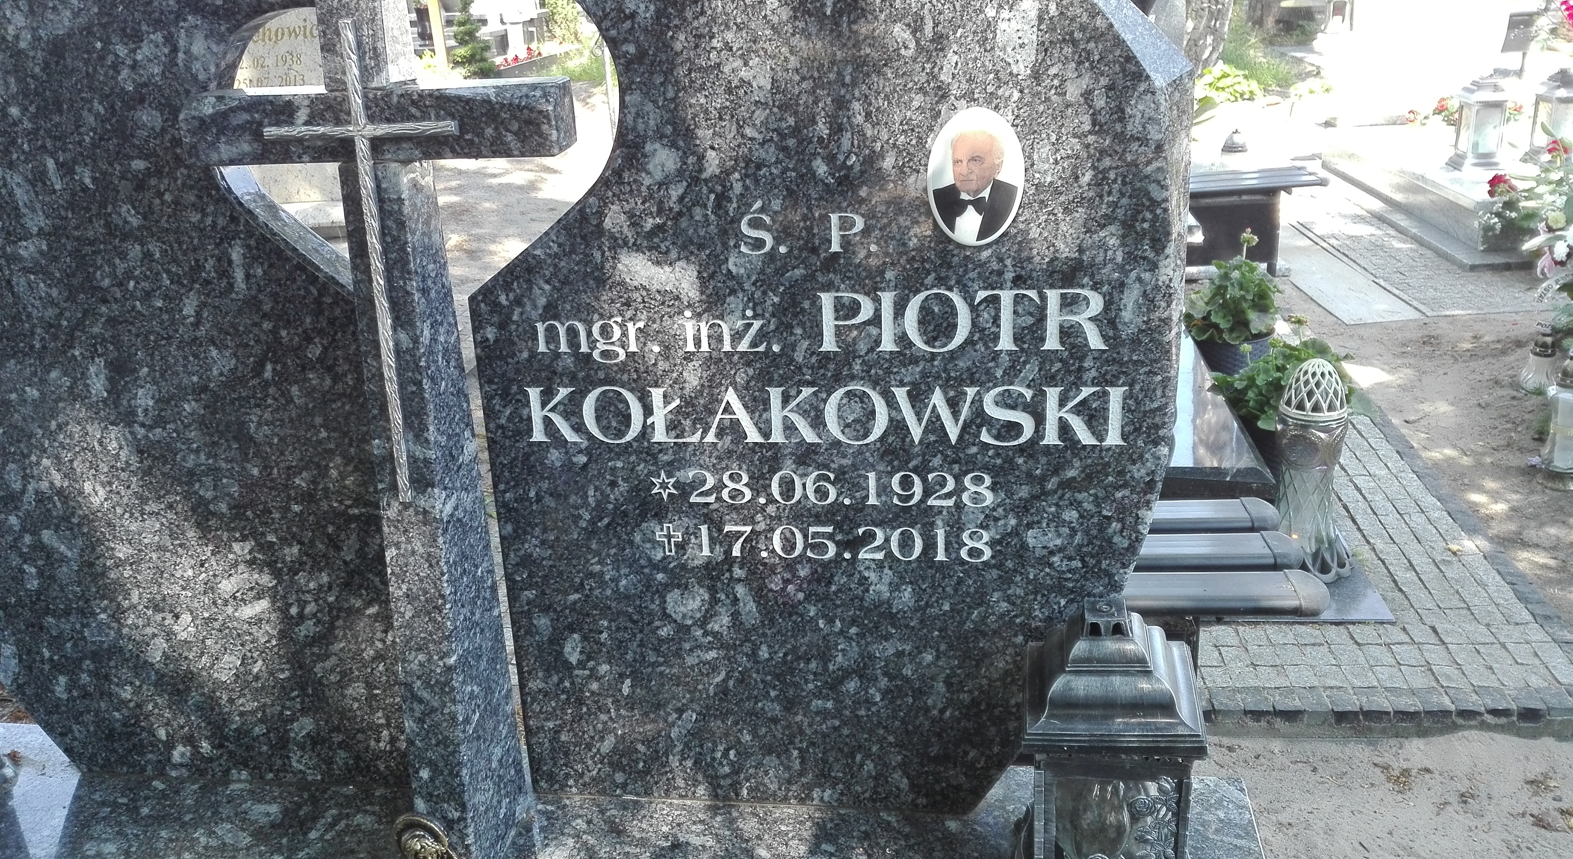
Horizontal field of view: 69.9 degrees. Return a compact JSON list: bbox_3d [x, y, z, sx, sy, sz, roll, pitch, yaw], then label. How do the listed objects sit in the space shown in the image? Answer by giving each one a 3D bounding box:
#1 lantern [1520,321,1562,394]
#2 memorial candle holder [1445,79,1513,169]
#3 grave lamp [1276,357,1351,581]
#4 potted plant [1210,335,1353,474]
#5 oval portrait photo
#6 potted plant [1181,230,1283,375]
[{"bbox_3d":[2.104,-0.207,3.111,0.118,0.195,0.118,-2,25,8],"label":"lantern"},{"bbox_3d":[2.763,-1.230,4.483,0.175,0.360,0.175,-4,25,3],"label":"memorial candle holder"},{"bbox_3d":[1.080,0.077,2.296,0.147,0.455,0.147,-2,25,8],"label":"grave lamp"},{"bbox_3d":[1.115,-0.020,2.530,0.310,0.430,0.310,-2,25,8],"label":"potted plant"},{"bbox_3d":[0.187,-0.249,1.110,0.095,0.135,0.010,0,17,11],"label":"oval portrait photo"},{"bbox_3d":[1.165,-0.258,2.920,0.270,0.480,0.270,-2,25,8],"label":"potted plant"}]

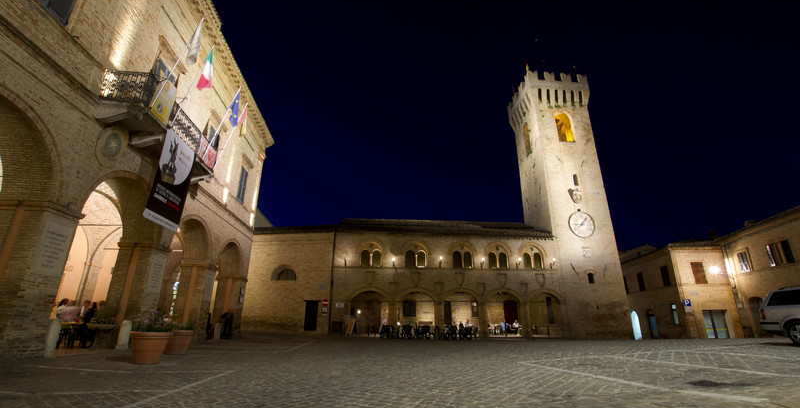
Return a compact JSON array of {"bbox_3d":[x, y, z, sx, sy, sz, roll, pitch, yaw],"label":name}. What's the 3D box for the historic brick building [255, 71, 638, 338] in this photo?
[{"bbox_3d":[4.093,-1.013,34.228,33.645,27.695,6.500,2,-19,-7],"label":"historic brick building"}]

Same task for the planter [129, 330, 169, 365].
[{"bbox_3d":[-7.321,4.197,9.747,0.970,0.790,0.970,0,-18,0],"label":"planter"}]

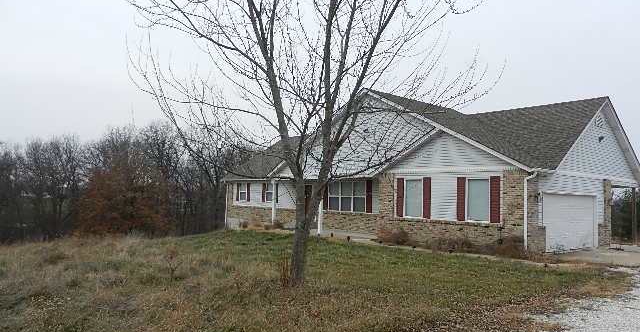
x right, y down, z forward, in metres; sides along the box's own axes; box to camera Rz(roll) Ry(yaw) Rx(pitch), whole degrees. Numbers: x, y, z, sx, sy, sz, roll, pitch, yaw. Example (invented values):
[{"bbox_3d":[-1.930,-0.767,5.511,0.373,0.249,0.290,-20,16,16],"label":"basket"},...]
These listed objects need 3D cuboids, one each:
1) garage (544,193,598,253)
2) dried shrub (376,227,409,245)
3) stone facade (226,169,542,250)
[{"bbox_3d":[9.786,2.191,18.107,4.550,2.150,0.300,4,-4,-37],"label":"garage"},{"bbox_3d":[3.154,2.984,19.953,0.950,0.750,1.050,4,-4,-37],"label":"dried shrub"},{"bbox_3d":[-0.088,2.096,26.302,1.500,3.000,25.200,4,-4,-37],"label":"stone facade"}]

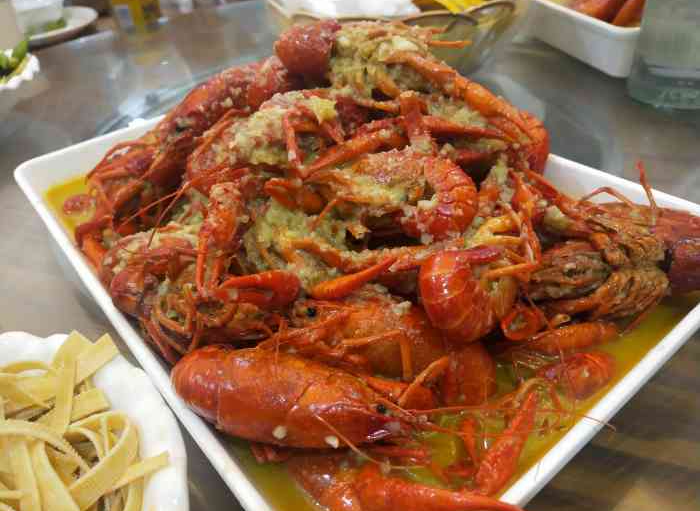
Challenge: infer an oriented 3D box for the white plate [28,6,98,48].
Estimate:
[{"bbox_3d":[-0.455,-0.297,0.823,0.230,0.024,0.230,-4,34,3],"label":"white plate"}]

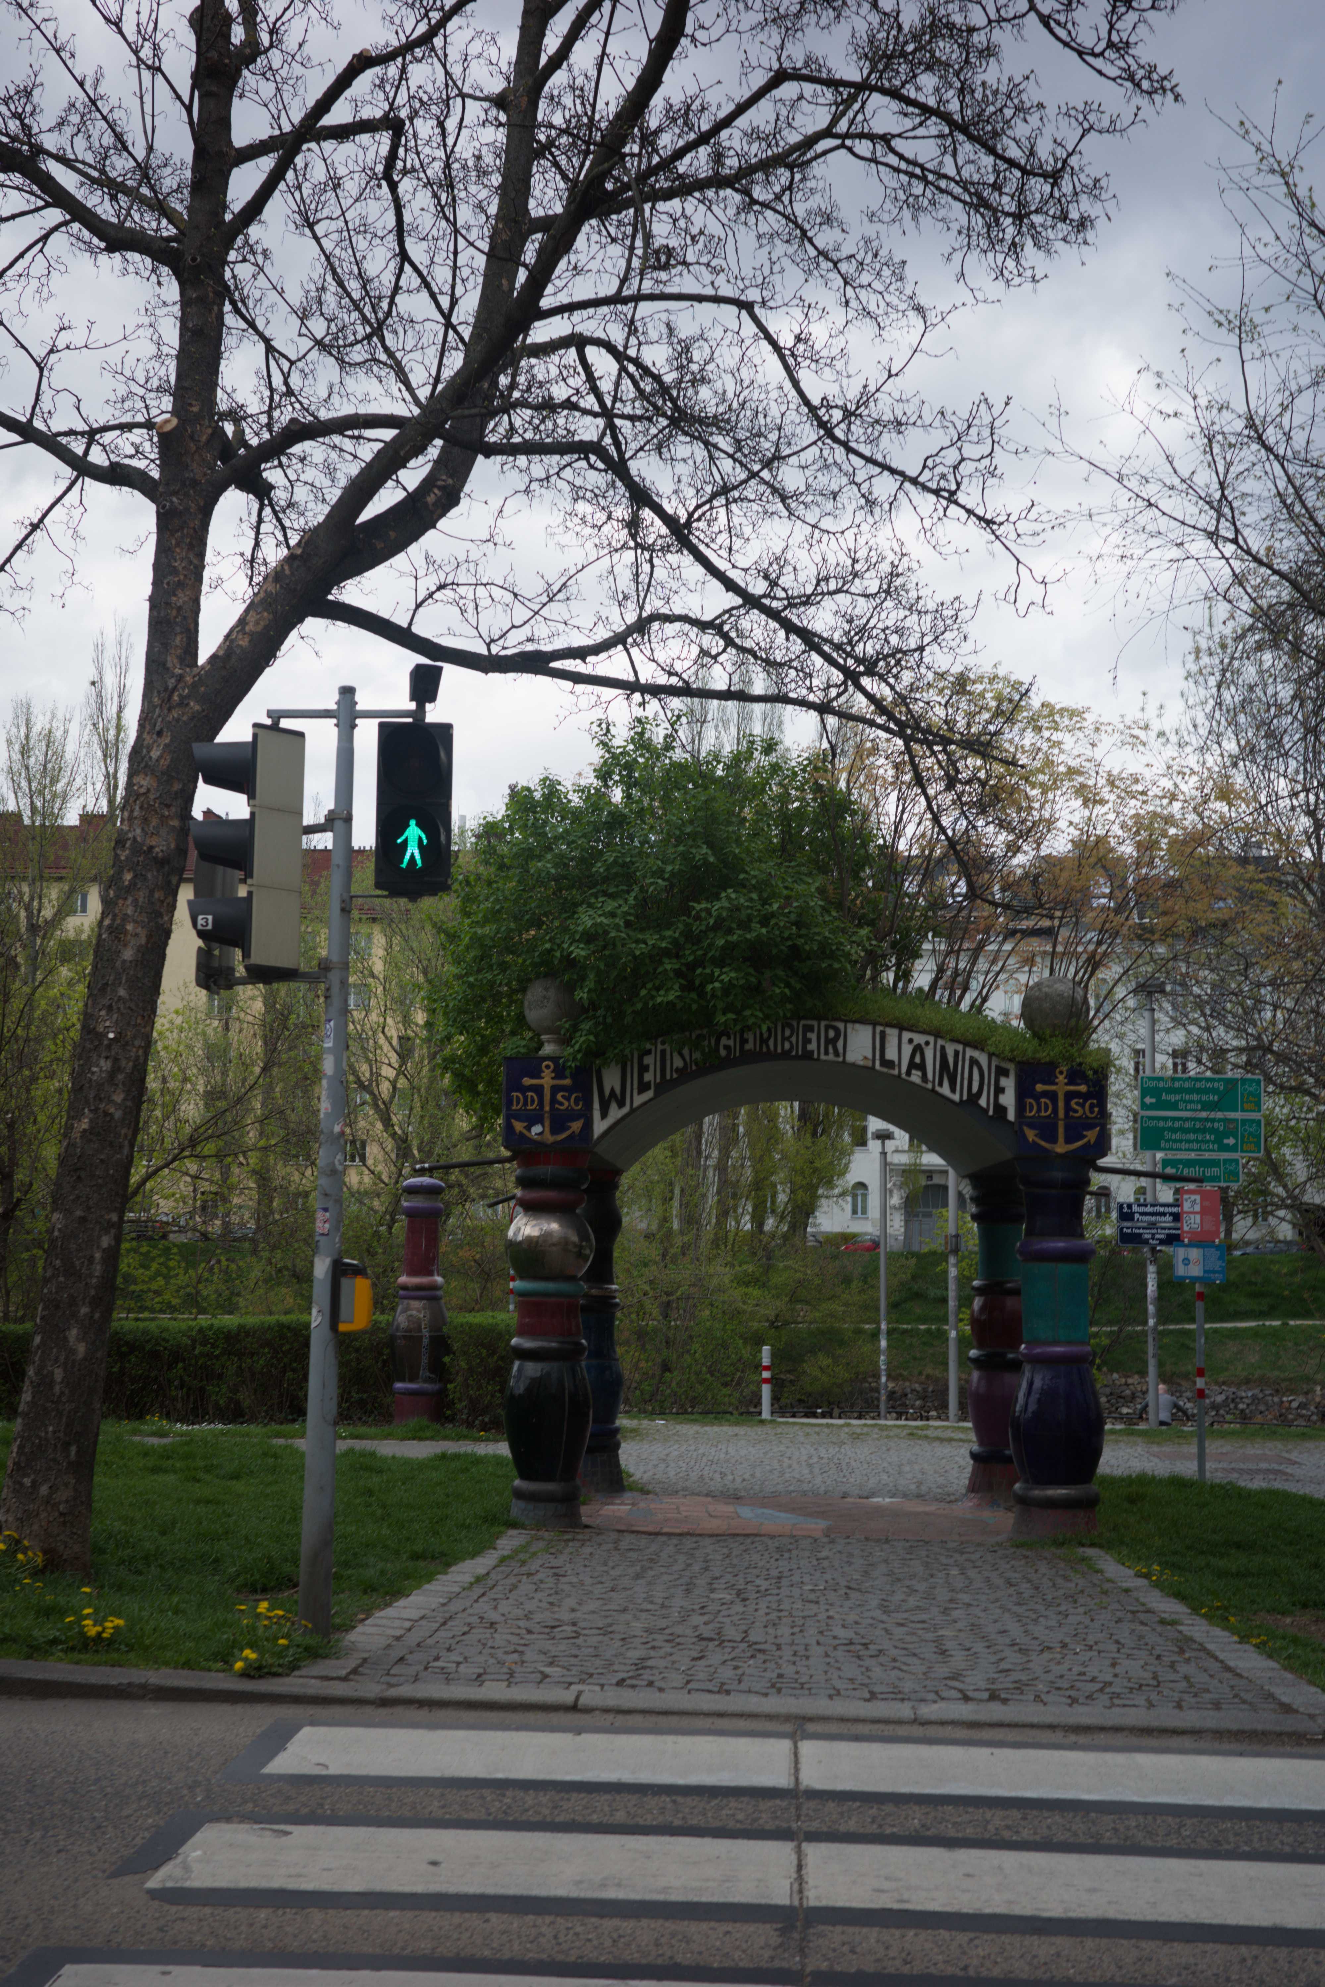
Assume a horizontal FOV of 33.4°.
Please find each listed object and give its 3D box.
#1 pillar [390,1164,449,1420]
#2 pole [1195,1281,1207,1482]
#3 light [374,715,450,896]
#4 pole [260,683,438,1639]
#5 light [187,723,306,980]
[{"bbox_3d":[-2.153,2.734,19.725,0.500,2.195,0.500,1,-7,0],"label":"pillar"},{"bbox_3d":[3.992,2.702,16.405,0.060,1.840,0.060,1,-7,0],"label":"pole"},{"bbox_3d":[-0.830,-0.617,7.373,0.245,0.550,0.320,1,-7,-2],"label":"light"},{"bbox_3d":[-1.096,0.519,7.330,0.560,3.160,0.130,1,-7,-1],"label":"pole"},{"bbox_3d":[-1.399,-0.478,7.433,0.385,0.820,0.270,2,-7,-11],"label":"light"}]

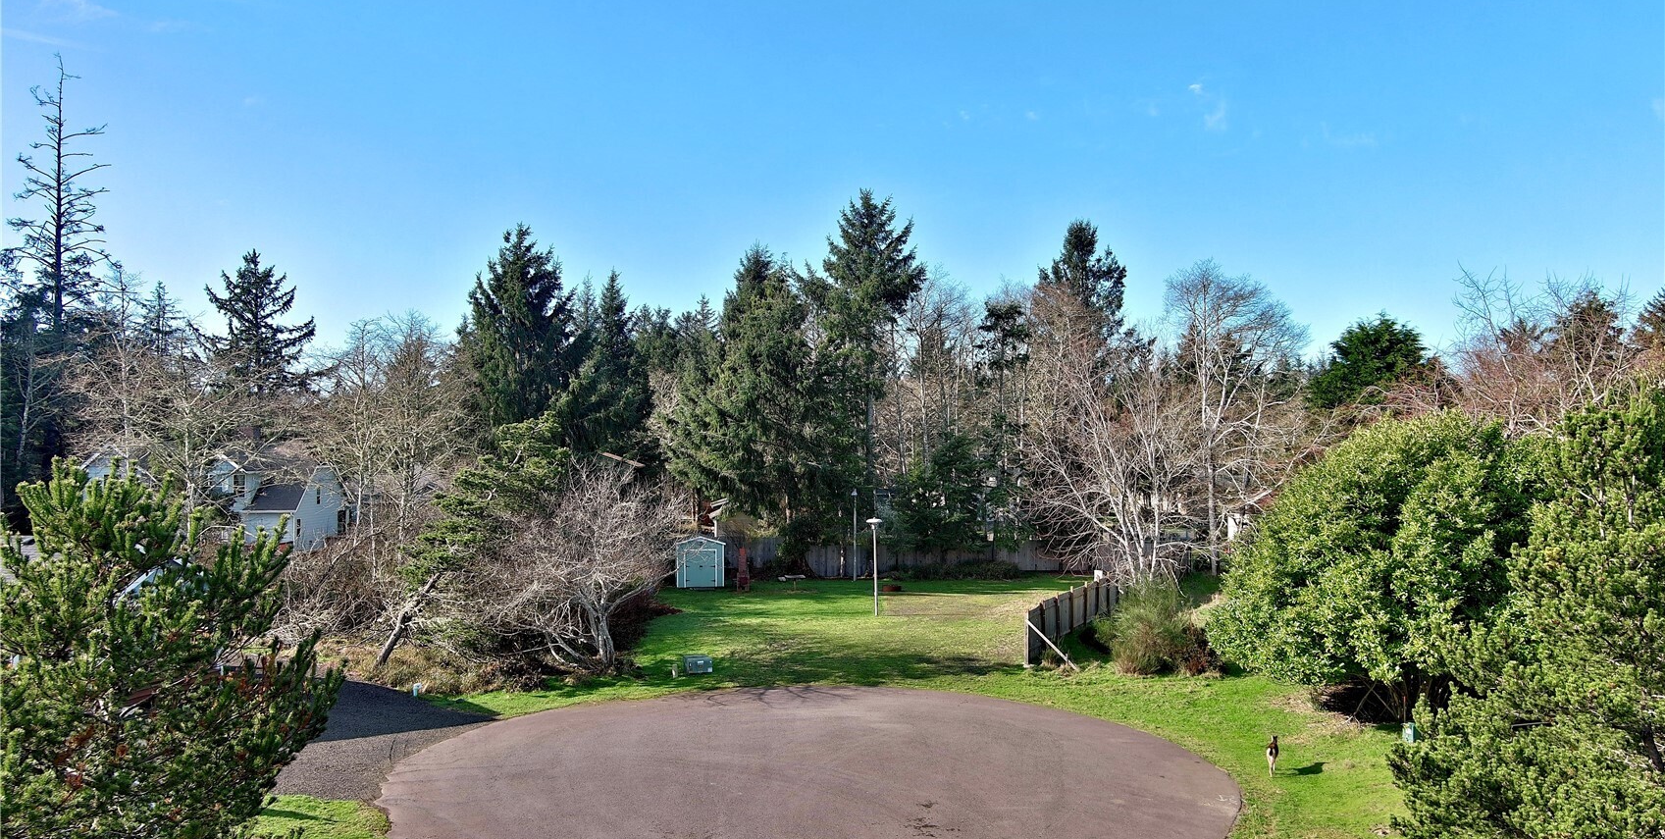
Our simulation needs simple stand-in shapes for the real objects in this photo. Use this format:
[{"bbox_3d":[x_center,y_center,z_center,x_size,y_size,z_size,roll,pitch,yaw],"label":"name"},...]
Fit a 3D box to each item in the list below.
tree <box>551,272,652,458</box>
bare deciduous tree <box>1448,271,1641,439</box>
[{"bbox_3d":[-13.600,-0.370,79.000,6.300,16.740,6.200,0,0,0],"label":"tree"},{"bbox_3d":[28.145,1.395,52.922,7.600,14.580,7.300,0,1,0],"label":"bare deciduous tree"}]

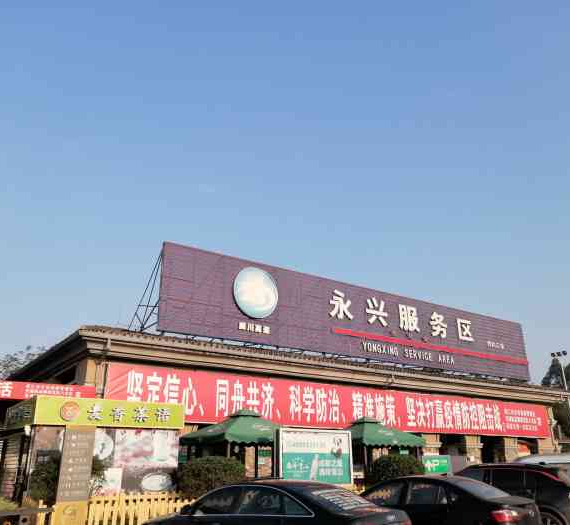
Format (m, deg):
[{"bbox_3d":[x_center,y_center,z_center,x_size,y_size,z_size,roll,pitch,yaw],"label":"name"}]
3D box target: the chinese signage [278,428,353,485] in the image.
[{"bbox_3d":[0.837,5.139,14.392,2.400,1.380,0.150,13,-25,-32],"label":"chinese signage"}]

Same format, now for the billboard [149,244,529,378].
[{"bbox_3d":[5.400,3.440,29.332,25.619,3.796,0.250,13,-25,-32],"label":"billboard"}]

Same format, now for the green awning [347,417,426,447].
[{"bbox_3d":[3.033,6.258,20.146,2.890,1.079,2.890,13,-25,-32],"label":"green awning"}]

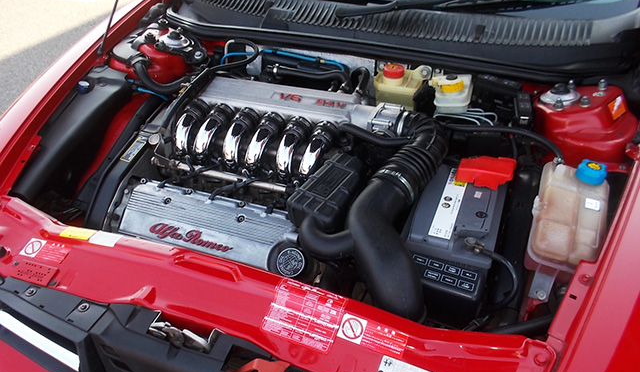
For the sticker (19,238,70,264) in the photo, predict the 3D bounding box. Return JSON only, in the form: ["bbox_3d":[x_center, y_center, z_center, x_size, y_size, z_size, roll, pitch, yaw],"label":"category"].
[{"bbox_3d":[-0.541,0.127,1.057,0.102,0.003,0.040,7,53,15],"label":"sticker"}]

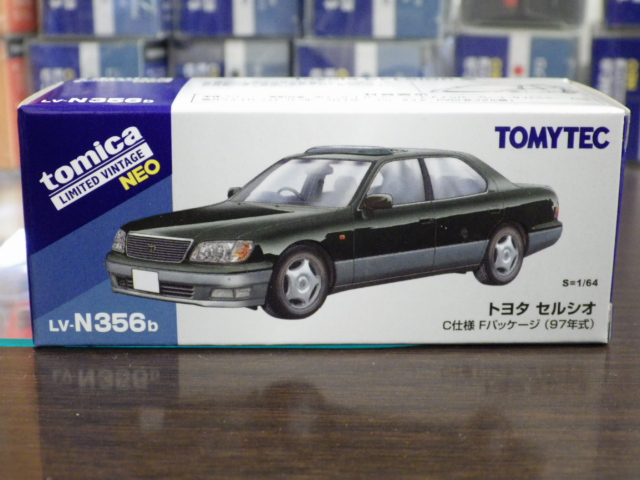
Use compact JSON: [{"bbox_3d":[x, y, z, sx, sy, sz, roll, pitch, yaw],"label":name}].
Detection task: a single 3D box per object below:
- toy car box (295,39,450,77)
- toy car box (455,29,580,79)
[{"bbox_3d":[0.018,-0.055,0.394,0.041,0.042,0.104,2,16,6],"label":"toy car box"},{"bbox_3d":[0.073,-0.061,0.412,0.042,0.043,0.104,3,16,9],"label":"toy car box"}]

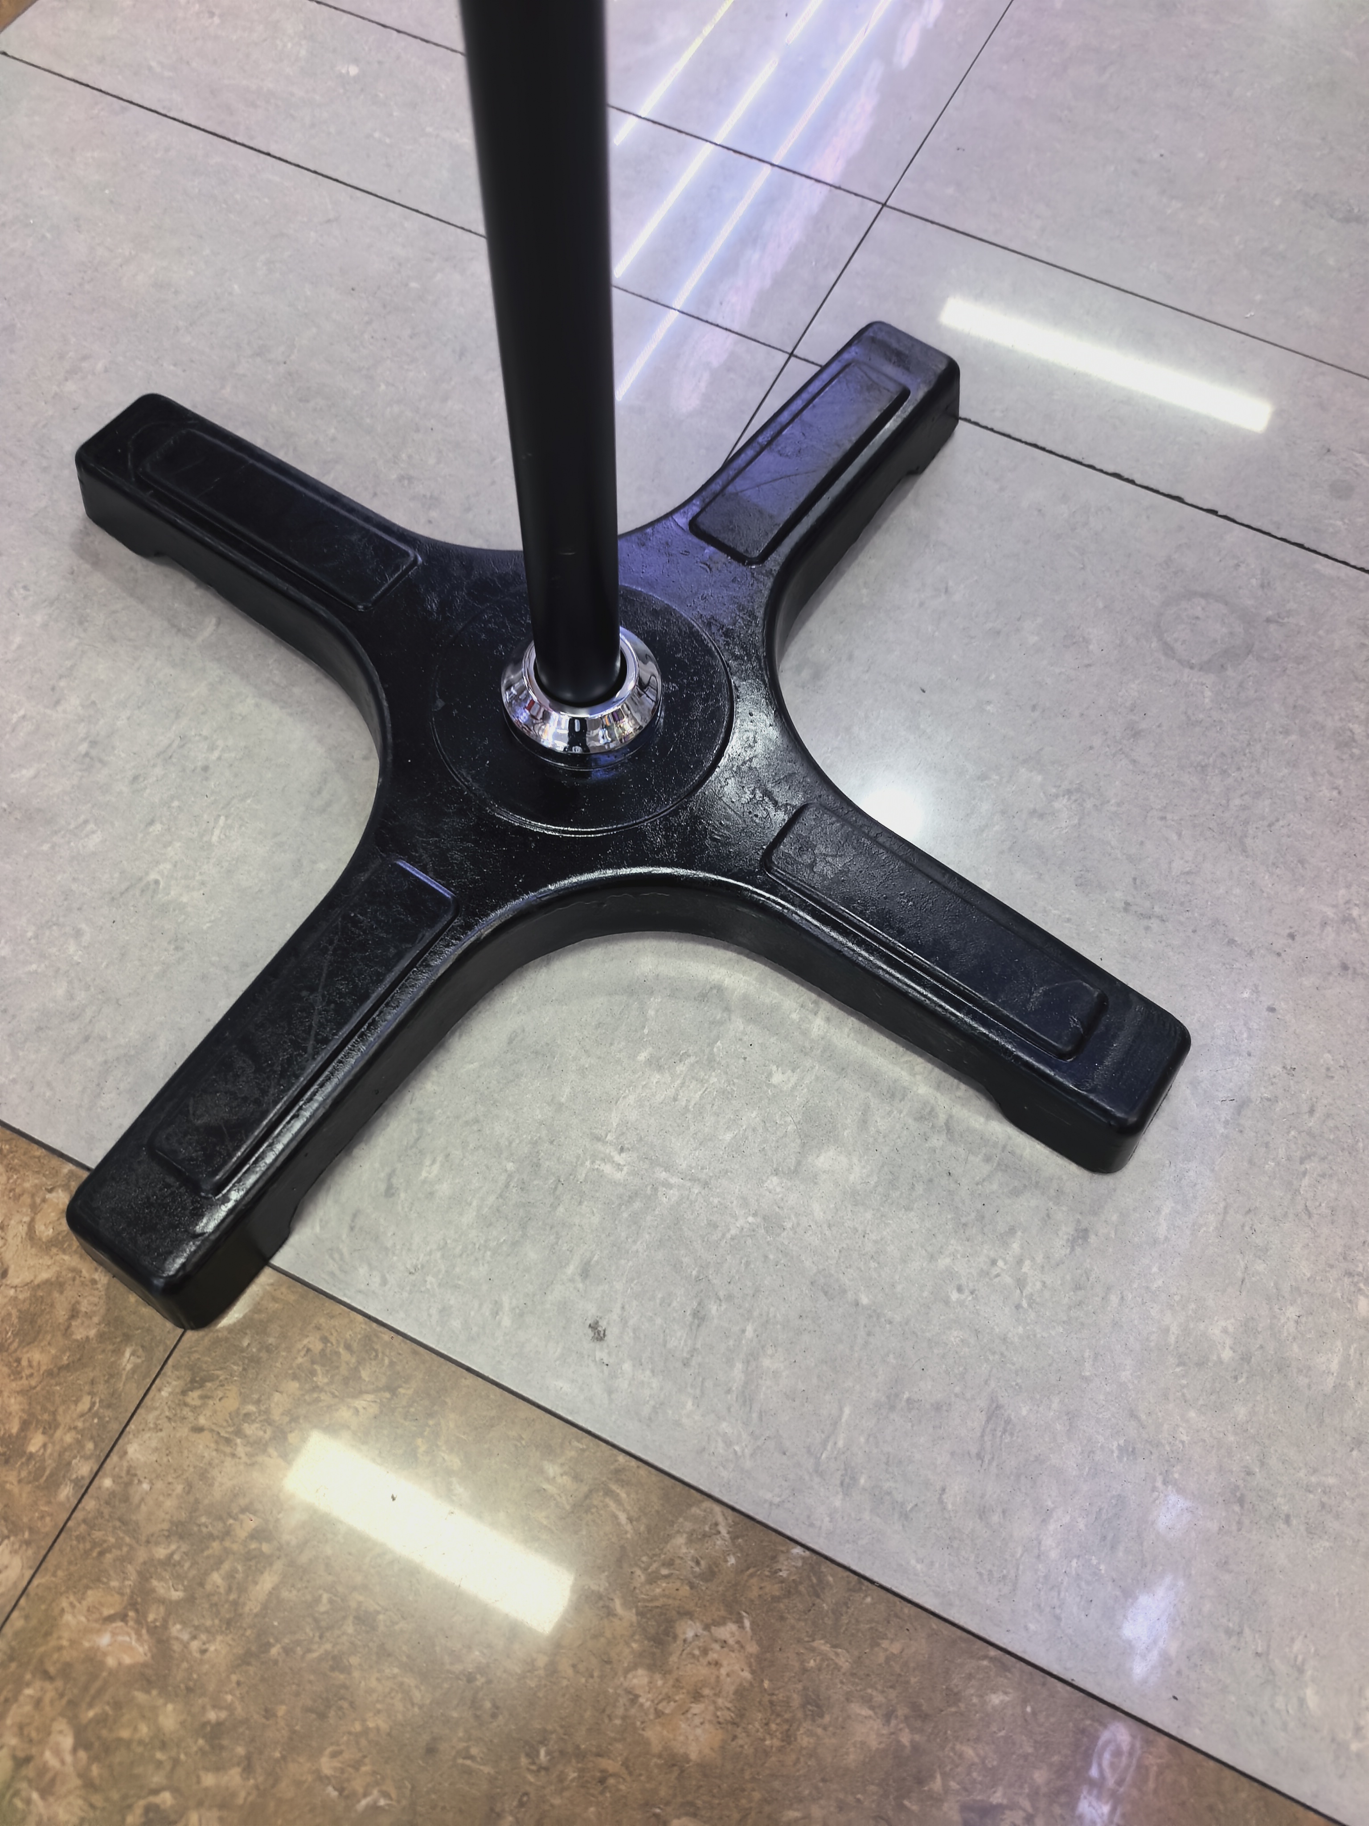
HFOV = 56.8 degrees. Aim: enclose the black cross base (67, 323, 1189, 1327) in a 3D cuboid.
[{"bbox_3d":[-0.048,-0.082,0.631,0.490,0.066,0.490,-8,66,-6],"label":"black cross base"}]

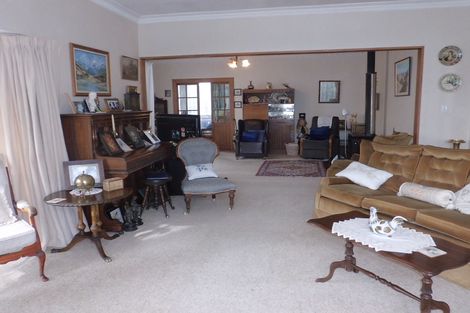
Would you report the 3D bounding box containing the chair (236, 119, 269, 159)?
[{"bbox_3d":[0.430,-0.467,8.591,0.770,0.950,0.850,-1,9,-1],"label":"chair"}]

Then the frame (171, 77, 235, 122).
[{"bbox_3d":[-0.904,-1.165,9.679,1.840,2.100,0.120,0,9,10],"label":"frame"}]

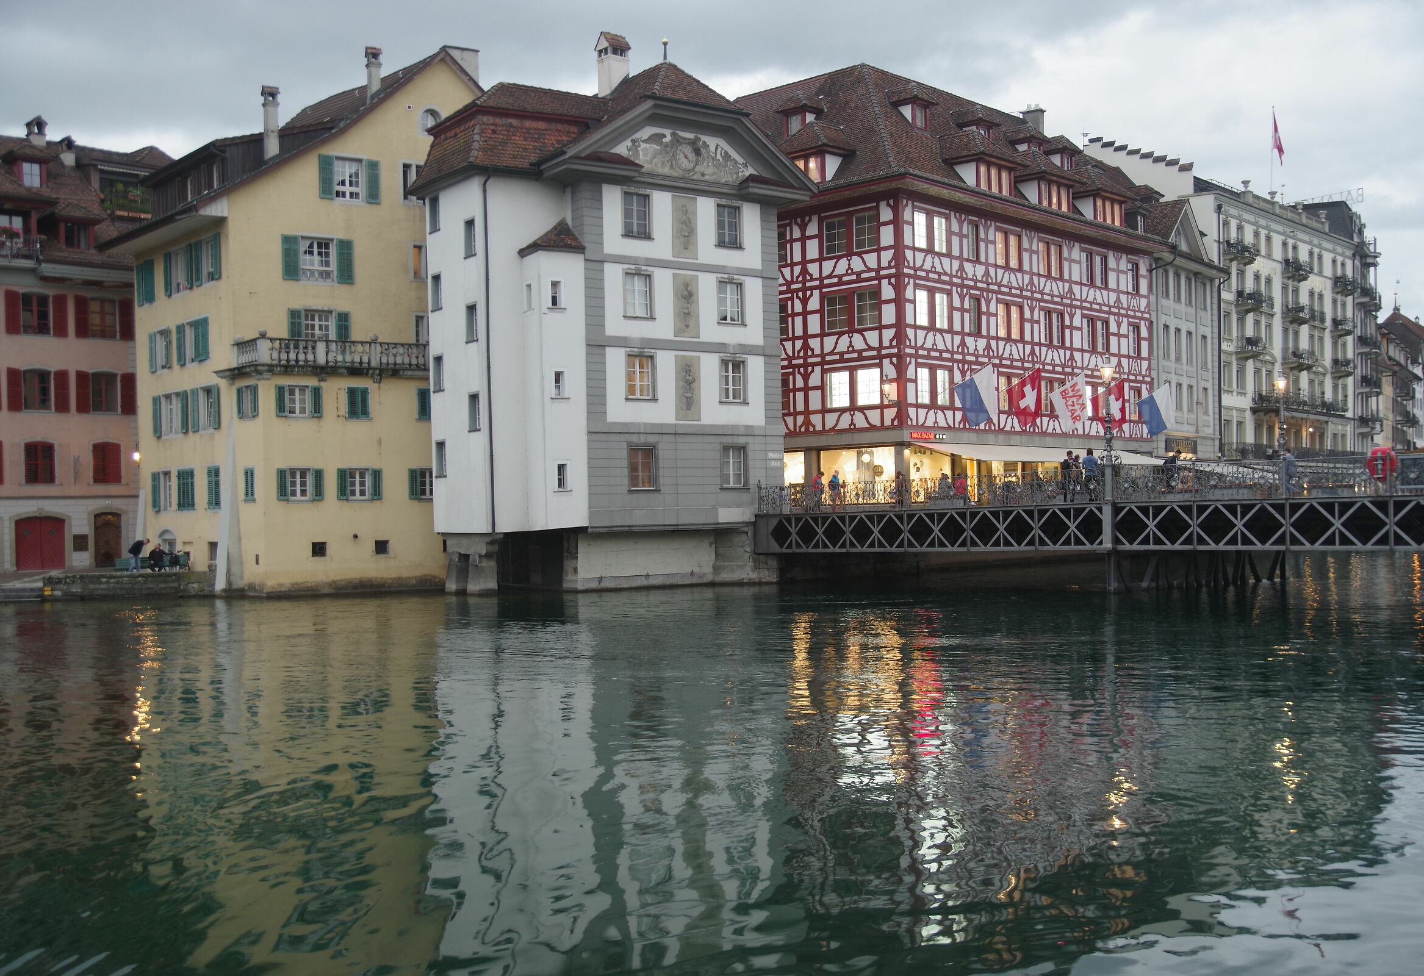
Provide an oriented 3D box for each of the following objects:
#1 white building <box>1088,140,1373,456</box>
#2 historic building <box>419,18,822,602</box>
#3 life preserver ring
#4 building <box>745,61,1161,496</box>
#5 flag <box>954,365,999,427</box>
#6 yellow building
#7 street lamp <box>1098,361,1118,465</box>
[{"bbox_3d":[35.956,-11.325,110.380,17.500,25.000,28.500,-2,-1,42],"label":"white building"},{"bbox_3d":[-3.954,-6.794,56.041,13.400,20.860,8.700,-1,-1,-37],"label":"historic building"},{"bbox_3d":[18.302,-0.644,40.007,0.240,0.932,0.860,0,-1,-43],"label":"life preserver ring"},{"bbox_3d":[11.313,-11.239,82.802,18.500,24.500,28.000,-2,-1,42],"label":"building"},{"bbox_3d":[12.311,-4.265,68.211,2.360,2.800,0.300,-2,-1,42],"label":"flag"},{"bbox_3d":[-13.707,-6.561,59.463,18.500,20.860,12.300,-1,-1,-32],"label":"yellow building"},{"bbox_3d":[12.504,-2.422,46.231,0.540,3.398,0.540,0,-1,-43],"label":"street lamp"}]

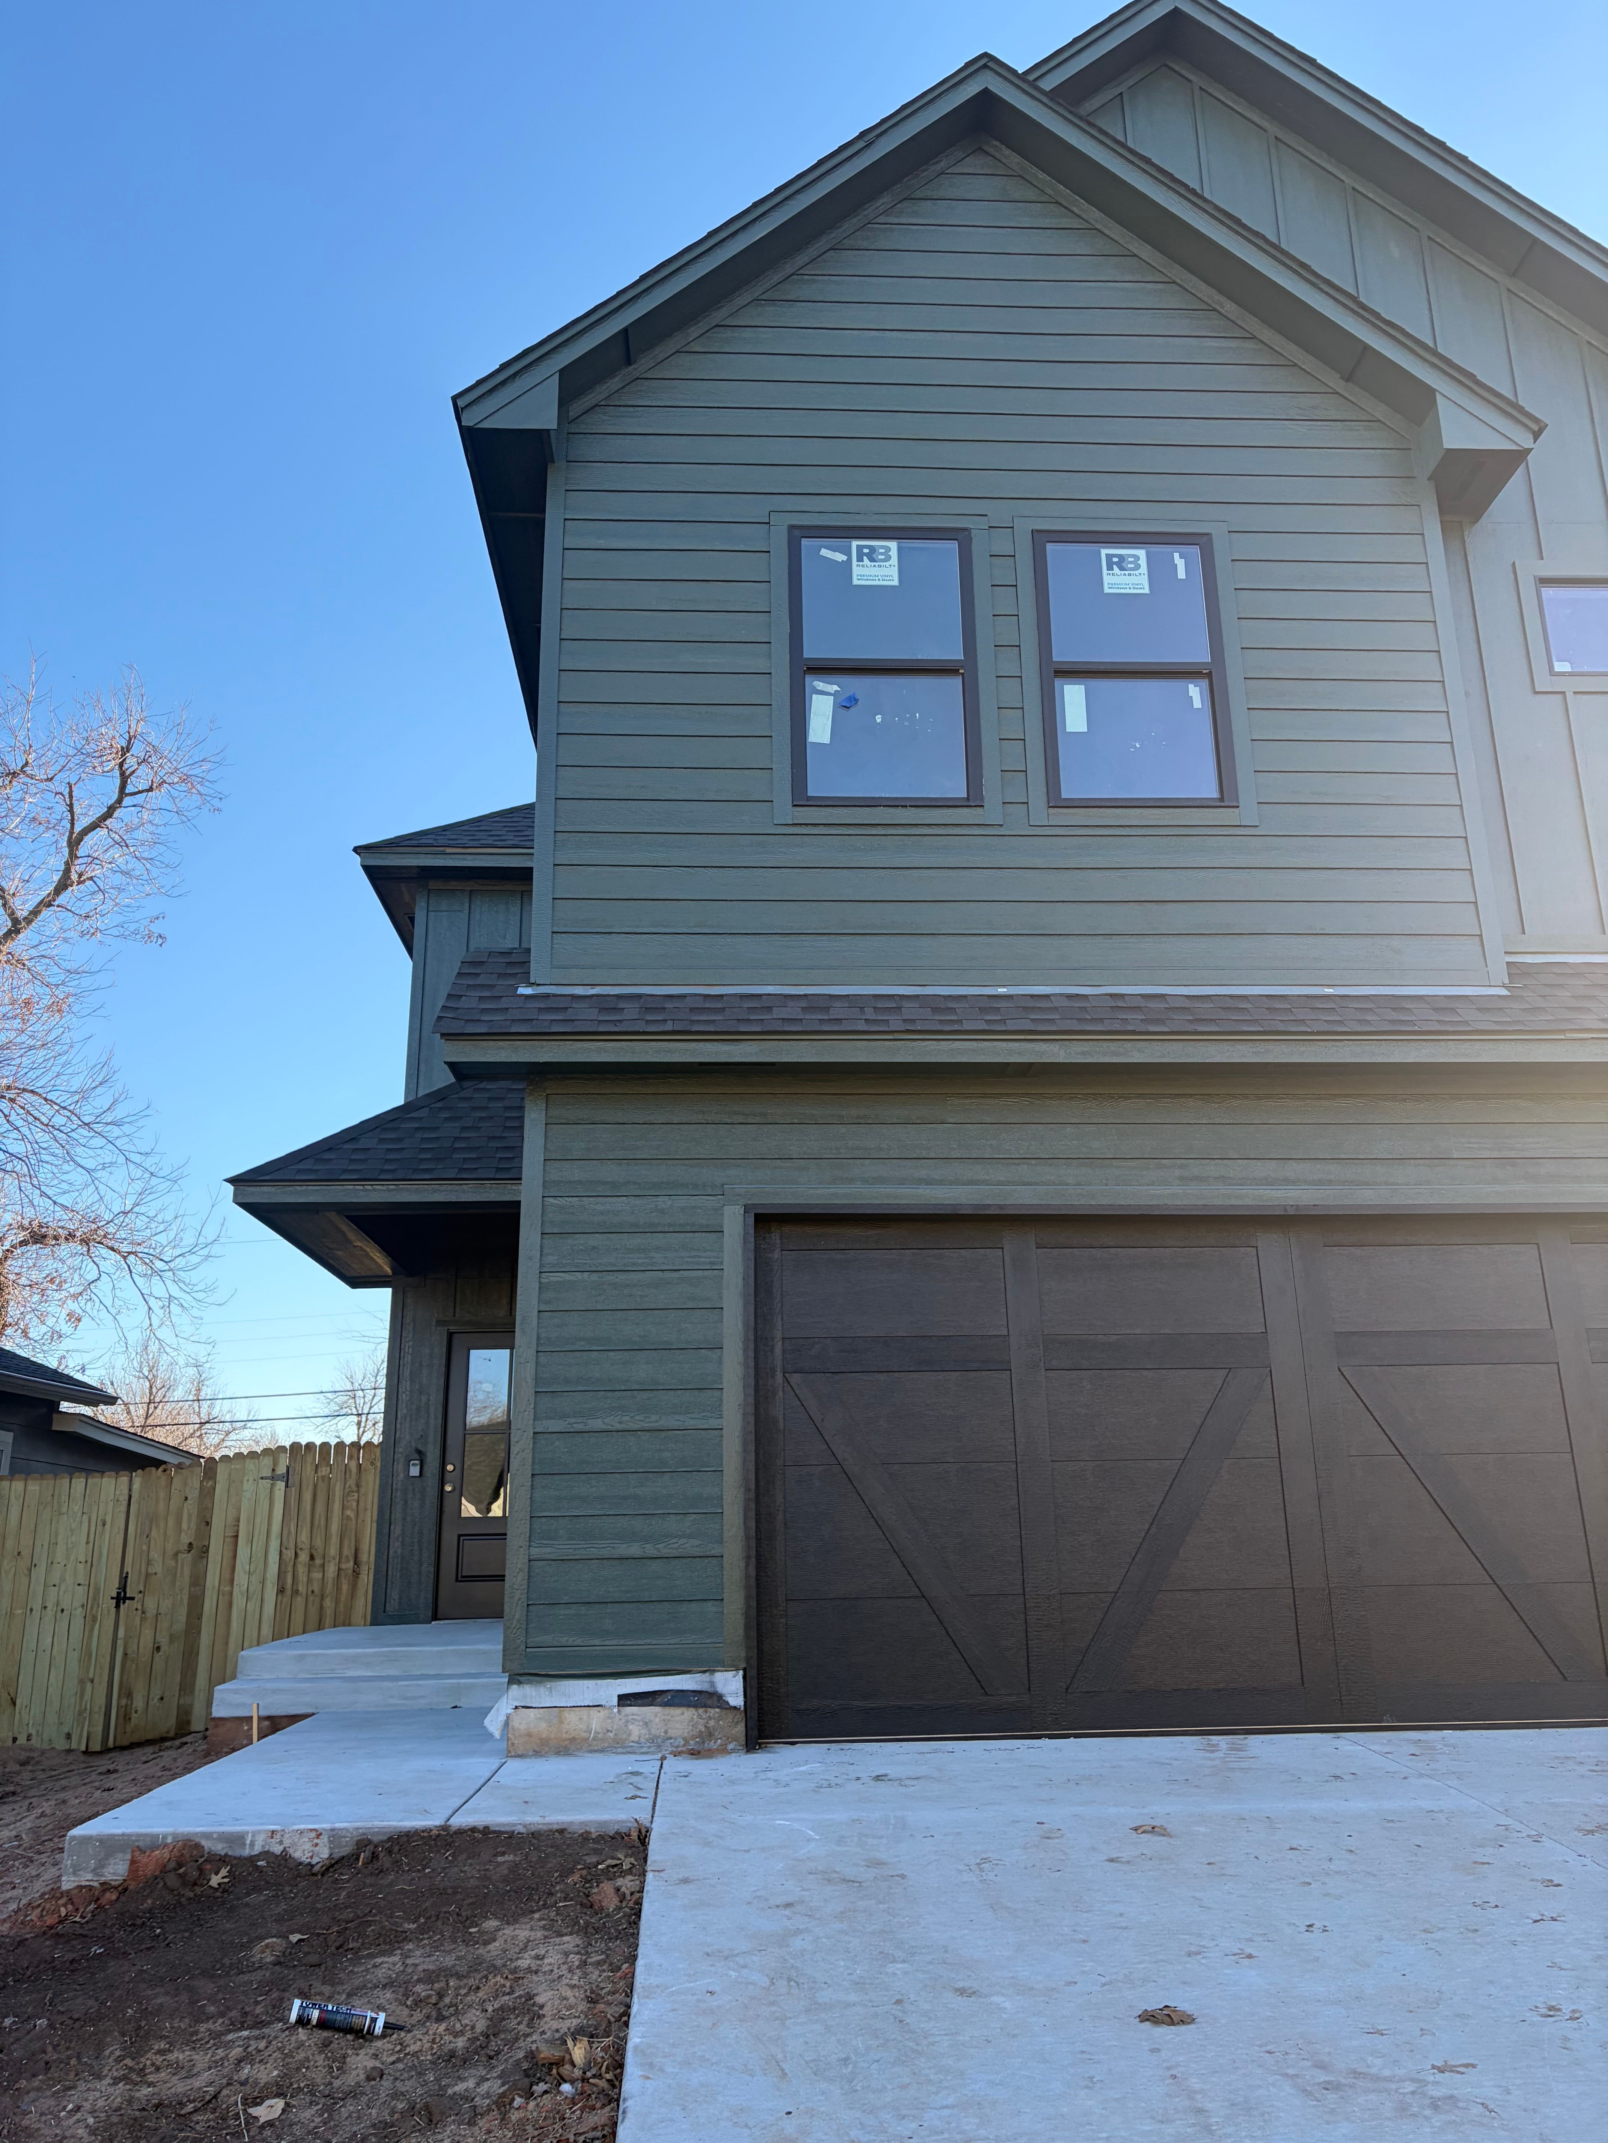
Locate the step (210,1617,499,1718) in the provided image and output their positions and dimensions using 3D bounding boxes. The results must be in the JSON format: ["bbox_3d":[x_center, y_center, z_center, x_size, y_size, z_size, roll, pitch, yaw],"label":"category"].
[{"bbox_3d":[-2.264,3.613,9.864,1.735,0.285,3.110,0,-16,-3],"label":"step"}]

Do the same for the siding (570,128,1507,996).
[{"bbox_3d":[1.023,-2.765,8.310,4.480,4.920,0.100,0,-16,-3],"label":"siding"}]

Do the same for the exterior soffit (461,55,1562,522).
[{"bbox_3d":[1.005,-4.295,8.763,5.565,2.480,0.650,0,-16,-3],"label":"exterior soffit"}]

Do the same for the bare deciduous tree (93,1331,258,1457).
[{"bbox_3d":[-16.878,10.252,42.993,4.467,6.472,4.467,0,-16,-3],"label":"bare deciduous tree"}]

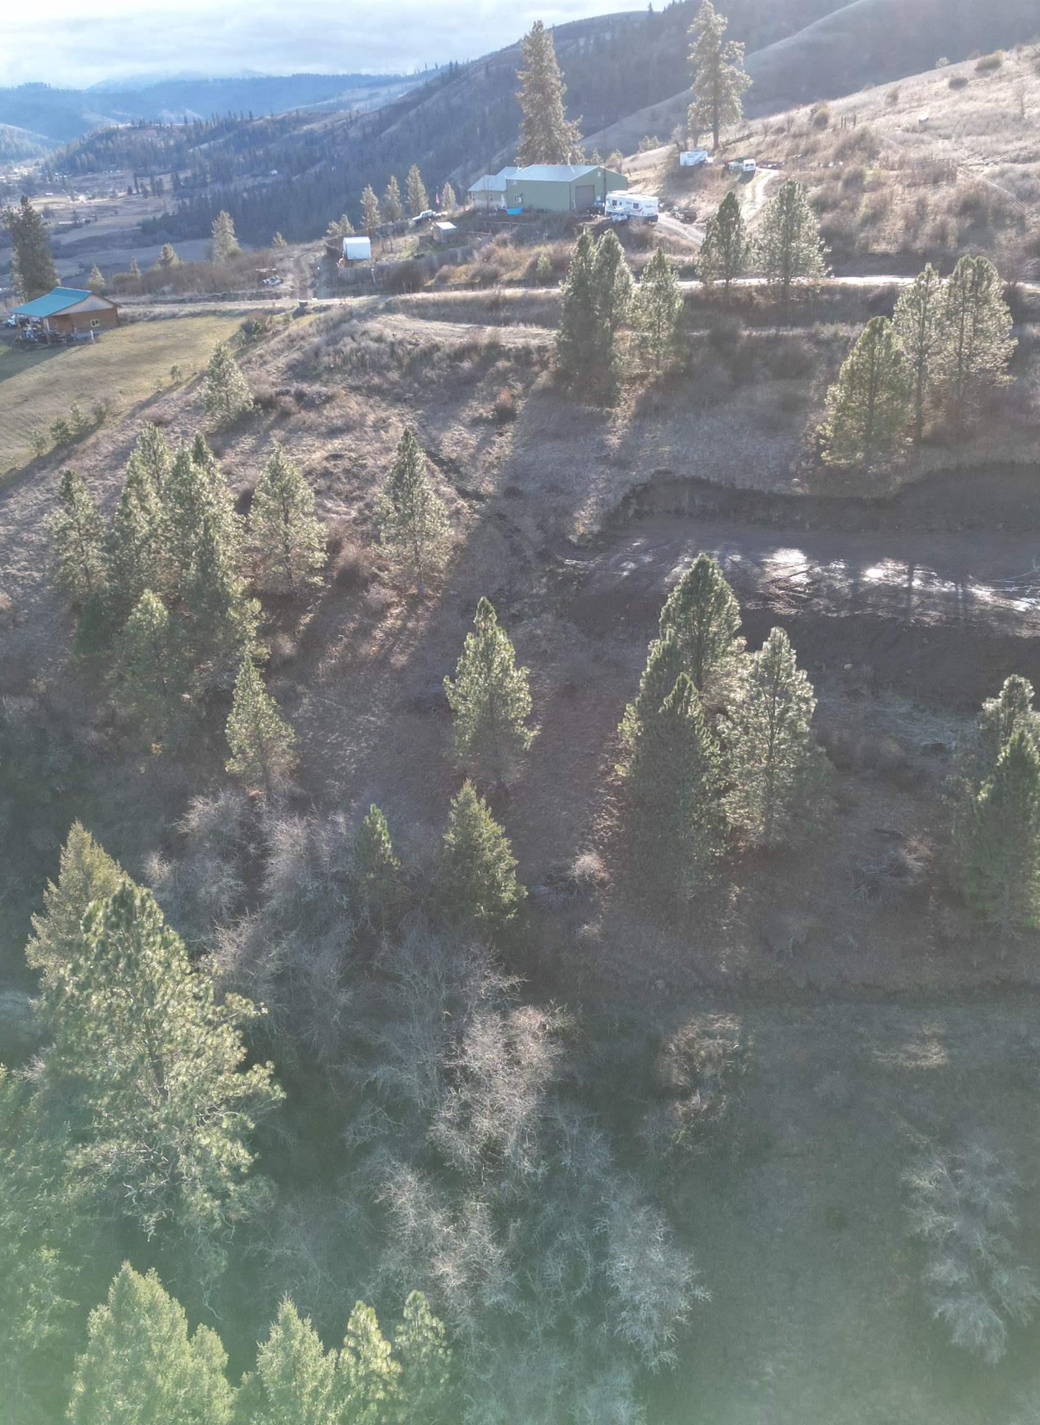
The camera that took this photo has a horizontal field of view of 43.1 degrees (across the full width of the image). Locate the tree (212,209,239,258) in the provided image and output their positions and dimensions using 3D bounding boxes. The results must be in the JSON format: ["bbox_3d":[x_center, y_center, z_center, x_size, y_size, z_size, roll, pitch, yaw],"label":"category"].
[{"bbox_3d":[-55.003,-88.773,245.000,4.810,9.240,4.810,0,24,0],"label":"tree"}]

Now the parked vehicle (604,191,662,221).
[{"bbox_3d":[15.363,-69.357,180.432,8.500,3.300,2.500,14,28,32],"label":"parked vehicle"}]

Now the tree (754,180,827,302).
[{"bbox_3d":[25.756,-44.995,125.215,6.500,10.400,6.500,-2,24,0],"label":"tree"}]

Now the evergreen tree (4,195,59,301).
[{"bbox_3d":[-80.303,-73.943,212.109,8.445,16.989,8.445,-10,25,-17],"label":"evergreen tree"}]

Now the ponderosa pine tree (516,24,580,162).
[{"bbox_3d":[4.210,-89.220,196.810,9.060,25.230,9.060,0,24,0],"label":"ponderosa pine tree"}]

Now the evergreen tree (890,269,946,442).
[{"bbox_3d":[36.117,-31.771,117.053,4.722,15.454,4.722,5,25,16],"label":"evergreen tree"}]

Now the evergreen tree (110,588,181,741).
[{"bbox_3d":[-26.630,-3.230,93.590,4.810,11.730,4.810,0,24,0],"label":"evergreen tree"}]

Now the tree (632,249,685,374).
[{"bbox_3d":[14.737,-42.143,139.206,5.648,13.014,5.648,1,24,6],"label":"tree"}]

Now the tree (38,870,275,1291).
[{"bbox_3d":[-13.893,14.199,49.298,9.193,18.458,9.193,-10,25,-18],"label":"tree"}]

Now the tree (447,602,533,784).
[{"bbox_3d":[-1.940,-1.210,86.260,5.630,13.340,5.630,0,24,0],"label":"tree"}]

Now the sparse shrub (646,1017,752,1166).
[{"bbox_3d":[7.956,16.068,58.500,4.530,5.800,4.530,0,24,0],"label":"sparse shrub"}]

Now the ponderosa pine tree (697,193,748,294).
[{"bbox_3d":[20.020,-45.881,128.175,4.800,8.900,4.800,-2,24,0],"label":"ponderosa pine tree"}]

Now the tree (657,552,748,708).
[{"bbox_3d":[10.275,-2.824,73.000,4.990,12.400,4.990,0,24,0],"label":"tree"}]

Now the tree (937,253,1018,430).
[{"bbox_3d":[33.124,-27.096,95.892,5.600,11.900,5.600,-2,24,0],"label":"tree"}]

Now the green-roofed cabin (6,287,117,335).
[{"bbox_3d":[-62.908,-56.120,184.000,9.600,5.200,12.000,17,29,33],"label":"green-roofed cabin"}]

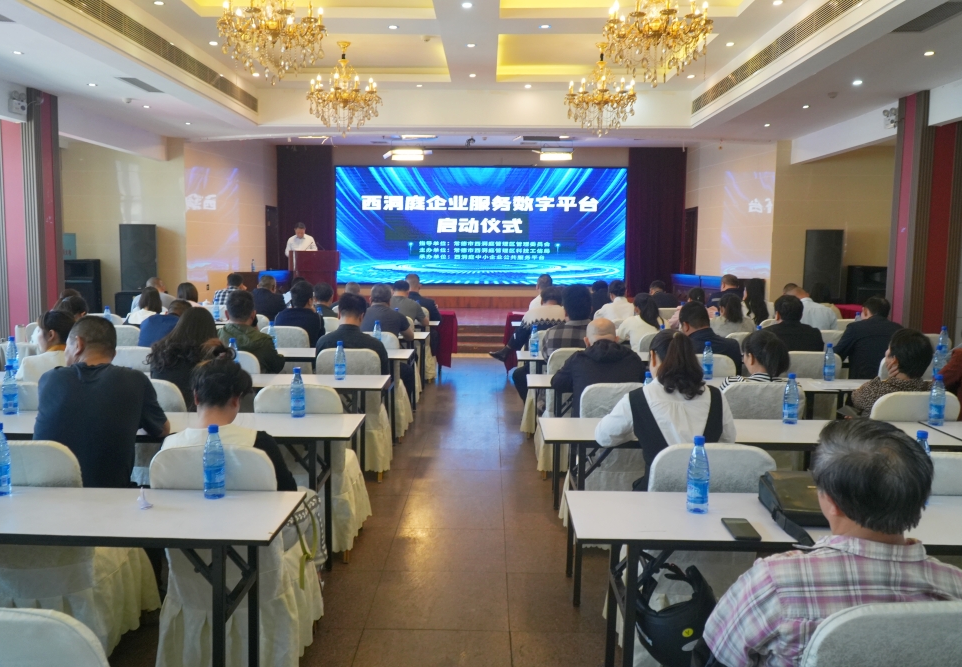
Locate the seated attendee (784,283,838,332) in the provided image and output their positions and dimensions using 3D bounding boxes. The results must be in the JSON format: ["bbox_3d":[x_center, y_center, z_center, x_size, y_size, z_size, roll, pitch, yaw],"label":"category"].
[{"bbox_3d":[2.820,0.233,6.535,0.530,1.290,0.800,1,6,1],"label":"seated attendee"}]

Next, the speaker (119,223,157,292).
[{"bbox_3d":[-5.143,-1.142,11.336,0.510,0.975,0.480,-1,6,-17],"label":"speaker"}]

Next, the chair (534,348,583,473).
[{"bbox_3d":[0.620,0.538,5.333,0.500,0.890,0.600,1,6,1],"label":"chair"}]

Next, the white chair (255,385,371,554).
[{"bbox_3d":[-0.883,0.667,3.896,0.530,0.885,0.540,1,6,0],"label":"white chair"}]

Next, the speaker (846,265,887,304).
[{"bbox_3d":[5.808,-0.440,11.148,0.580,1.150,0.520,2,6,16],"label":"speaker"}]

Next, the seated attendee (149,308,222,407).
[{"bbox_3d":[-1.575,0.466,4.248,0.480,1.234,0.780,1,6,7],"label":"seated attendee"}]

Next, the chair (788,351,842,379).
[{"bbox_3d":[2.307,0.546,5.553,0.500,0.885,0.540,1,6,0],"label":"chair"}]

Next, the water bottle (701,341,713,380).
[{"bbox_3d":[1.421,0.171,4.660,0.066,0.232,0.066,1,6,1],"label":"water bottle"}]

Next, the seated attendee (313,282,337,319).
[{"bbox_3d":[-1.701,0.063,8.136,0.500,1.220,0.780,1,6,0],"label":"seated attendee"}]

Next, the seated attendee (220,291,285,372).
[{"bbox_3d":[-1.620,0.322,5.333,0.530,1.270,0.750,1,6,1],"label":"seated attendee"}]

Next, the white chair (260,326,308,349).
[{"bbox_3d":[-1.636,0.379,6.566,0.470,0.890,0.560,1,6,1],"label":"white chair"}]

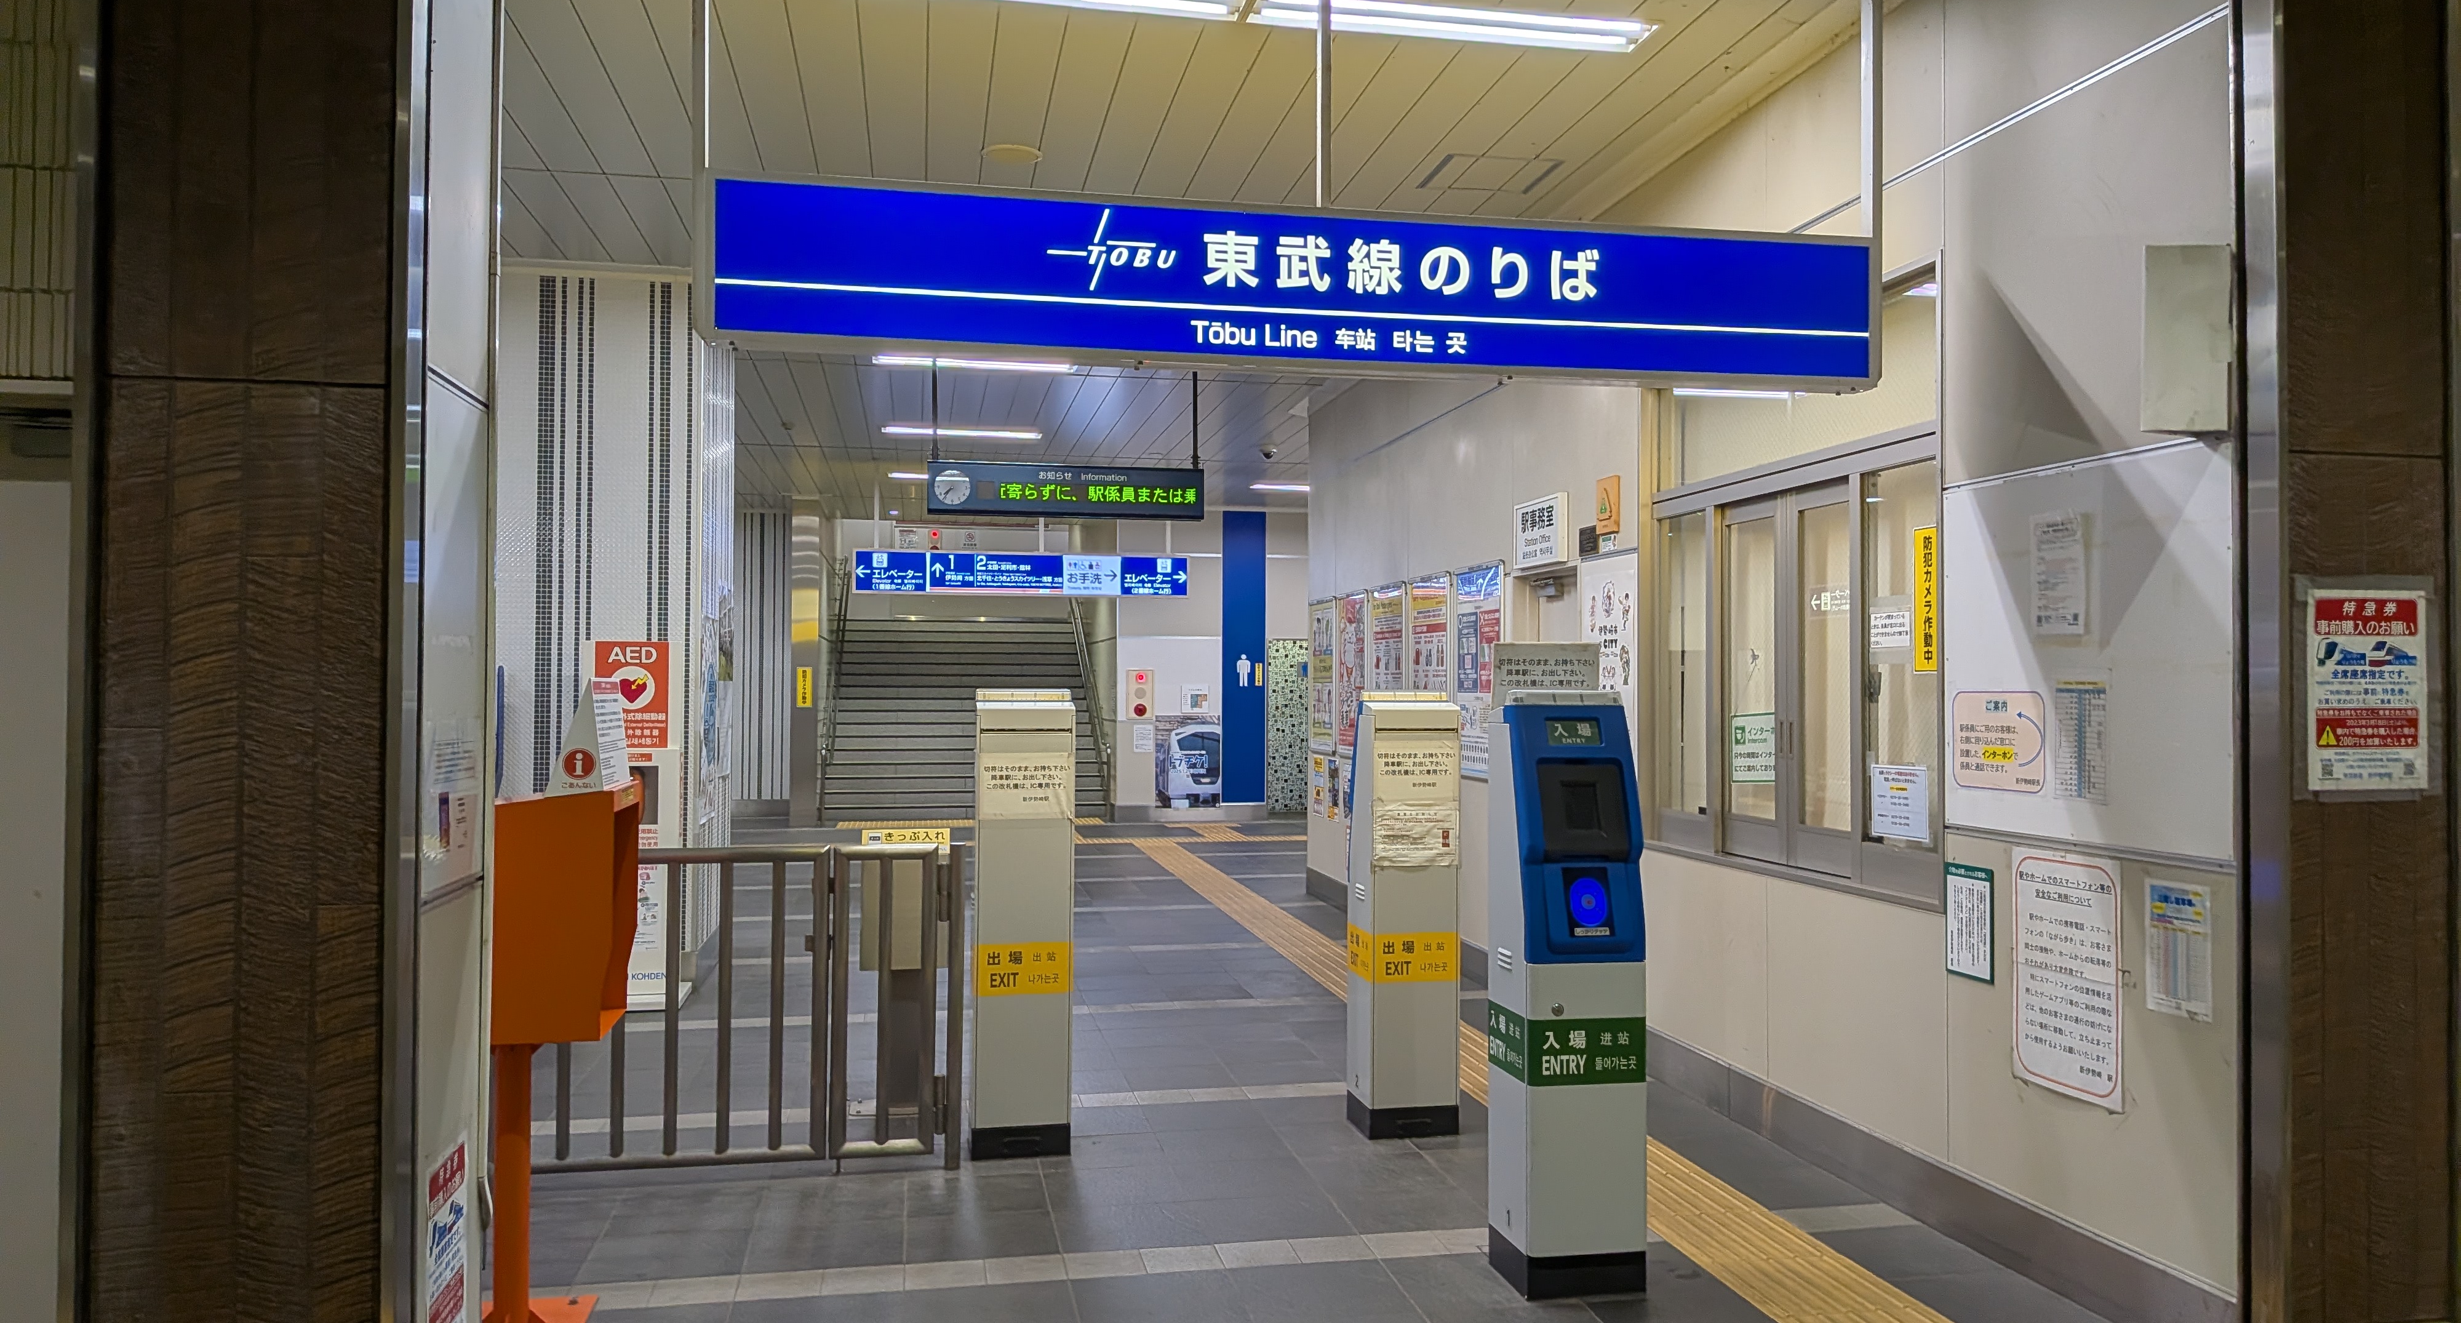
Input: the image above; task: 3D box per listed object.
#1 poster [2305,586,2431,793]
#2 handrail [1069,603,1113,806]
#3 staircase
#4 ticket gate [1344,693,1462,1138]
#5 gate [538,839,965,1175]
[{"bbox_3d":[2.452,0.062,3.674,0.295,0.427,0.008,0,-1,-10],"label":"poster"},{"bbox_3d":[-1.821,0.212,21.683,0.140,3.100,5.000,0,-1,-11],"label":"handrail"},{"bbox_3d":[-3.382,0.625,21.529,3.191,2.432,4.530,0,-1,-10],"label":"staircase"},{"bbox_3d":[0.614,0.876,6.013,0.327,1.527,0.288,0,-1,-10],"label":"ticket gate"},{"bbox_3d":[-1.526,1.087,5.279,1.393,1.030,0.055,0,-1,-10],"label":"gate"}]

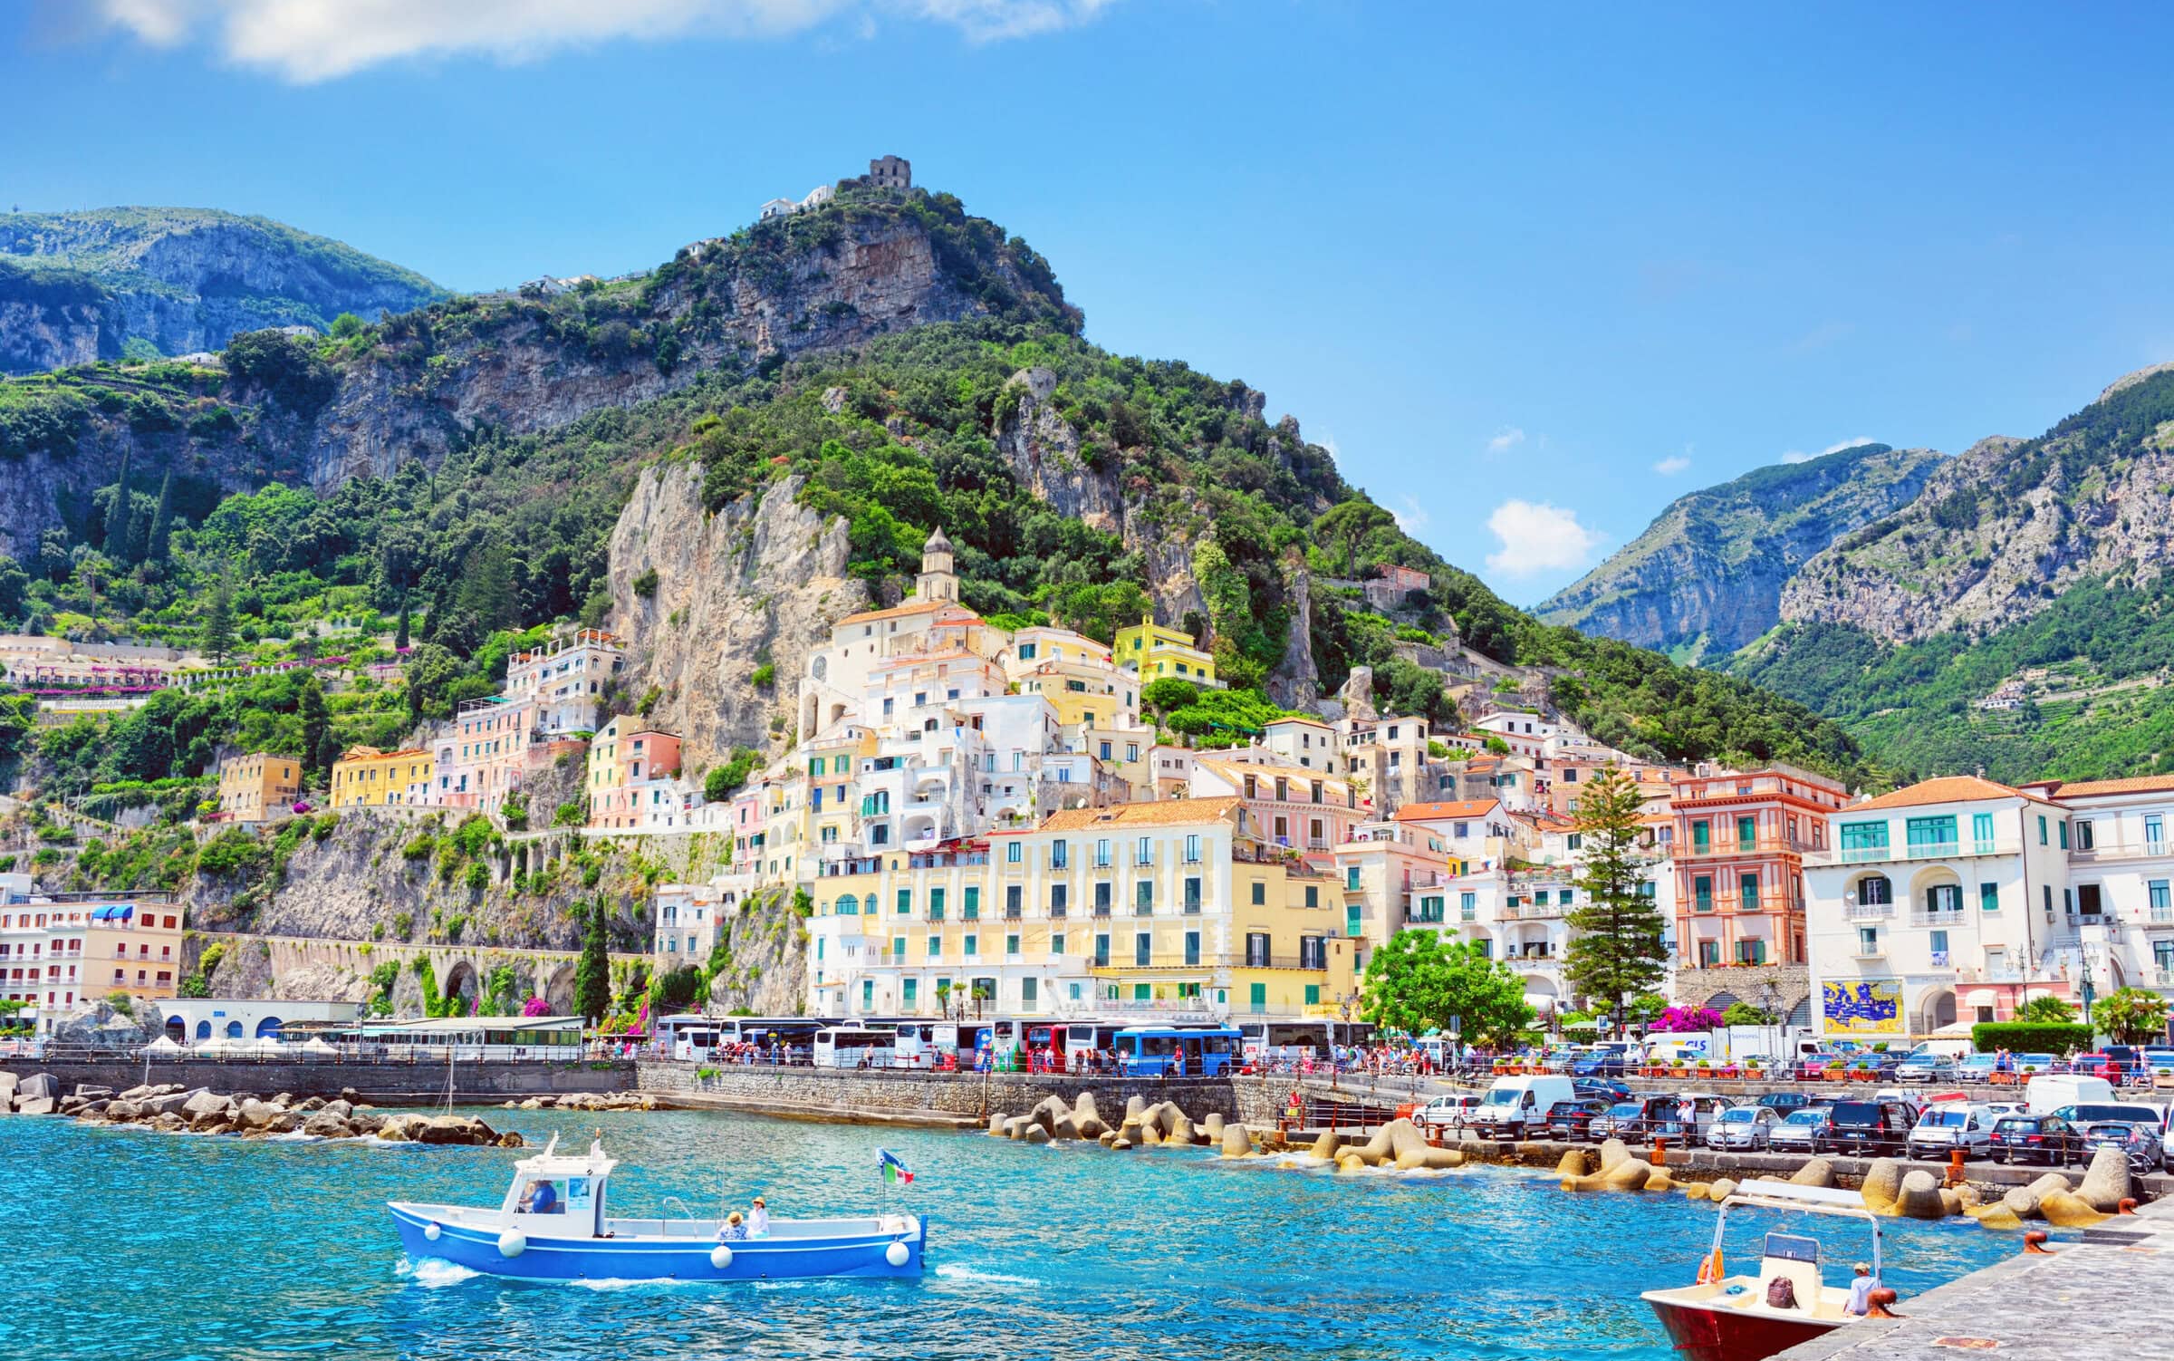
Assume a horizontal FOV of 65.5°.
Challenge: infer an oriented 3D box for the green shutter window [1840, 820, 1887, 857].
[{"bbox_3d":[47.777,9.730,104.000,2.900,2.200,0.200,-11,-16,43],"label":"green shutter window"}]

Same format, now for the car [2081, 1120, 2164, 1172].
[{"bbox_3d":[33.295,14.912,54.300,1.720,1.480,3.950,-9,-15,40],"label":"car"}]

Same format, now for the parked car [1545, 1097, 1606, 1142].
[{"bbox_3d":[20.416,17.767,68.437,1.780,1.540,4.300,-8,-14,36],"label":"parked car"}]

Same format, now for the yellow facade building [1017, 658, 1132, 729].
[{"bbox_3d":[-1.348,2.128,180.000,11.500,7.300,7.000,6,-13,-27],"label":"yellow facade building"}]

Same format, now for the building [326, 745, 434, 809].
[{"bbox_3d":[-95.065,14.461,235.721,19.000,7.700,8.500,-5,-12,25],"label":"building"}]

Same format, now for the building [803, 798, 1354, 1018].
[{"bbox_3d":[-0.969,20.760,136.000,41.000,19.300,15.000,-5,-13,26],"label":"building"}]

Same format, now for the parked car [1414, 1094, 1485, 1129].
[{"bbox_3d":[16.448,19.480,76.344,1.580,1.550,3.550,7,-13,-31],"label":"parked car"}]

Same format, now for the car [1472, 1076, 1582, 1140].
[{"bbox_3d":[18.108,17.508,69.500,2.000,2.450,5.000,-11,-16,43],"label":"car"}]

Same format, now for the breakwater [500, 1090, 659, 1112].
[{"bbox_3d":[-35.441,29.408,118.000,10.800,1.350,3.600,1,-11,0],"label":"breakwater"}]

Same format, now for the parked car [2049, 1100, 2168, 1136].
[{"bbox_3d":[36.132,16.358,61.512,4.700,1.770,1.870,-8,-14,38],"label":"parked car"}]

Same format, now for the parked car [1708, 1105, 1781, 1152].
[{"bbox_3d":[24.430,16.505,62.375,1.670,1.490,3.750,-8,-14,37],"label":"parked car"}]

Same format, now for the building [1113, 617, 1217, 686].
[{"bbox_3d":[9.148,-2.413,197.000,6.500,8.000,11.500,-11,-16,43],"label":"building"}]

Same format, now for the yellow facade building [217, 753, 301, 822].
[{"bbox_3d":[-119.490,15.869,245.000,11.700,9.300,6.000,-8,-14,36],"label":"yellow facade building"}]

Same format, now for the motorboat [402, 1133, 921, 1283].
[{"bbox_3d":[-9.650,11.744,38.300,12.100,3.300,3.100,0,-11,-1],"label":"motorboat"}]

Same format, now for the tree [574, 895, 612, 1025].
[{"bbox_3d":[-42.386,24.553,145.000,2.800,12.500,2.800,1,-11,0],"label":"tree"}]

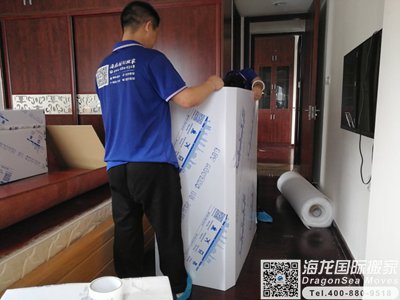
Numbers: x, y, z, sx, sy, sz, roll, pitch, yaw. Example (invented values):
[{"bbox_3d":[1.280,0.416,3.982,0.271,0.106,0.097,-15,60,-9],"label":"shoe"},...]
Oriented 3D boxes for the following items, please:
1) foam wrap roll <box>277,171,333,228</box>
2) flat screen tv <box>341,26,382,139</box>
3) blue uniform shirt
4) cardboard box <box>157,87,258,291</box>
[{"bbox_3d":[1.116,0.501,3.471,0.285,0.285,1.190,0,8,3],"label":"foam wrap roll"},{"bbox_3d":[0.994,-0.365,1.881,0.060,0.535,0.940,2,8,13],"label":"flat screen tv"},{"bbox_3d":[-0.311,-0.237,1.660,0.470,0.670,0.330,5,9,30],"label":"blue uniform shirt"},{"bbox_3d":[0.127,0.178,2.373,0.525,1.220,1.063,2,8,17],"label":"cardboard box"}]

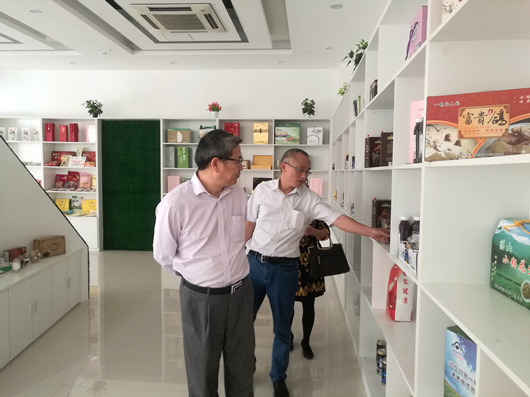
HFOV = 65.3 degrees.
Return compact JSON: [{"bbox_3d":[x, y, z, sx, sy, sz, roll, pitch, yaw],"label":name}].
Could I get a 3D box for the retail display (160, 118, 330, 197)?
[{"bbox_3d":[-0.358,-0.202,7.625,3.074,2.450,0.360,1,3,5],"label":"retail display"}]

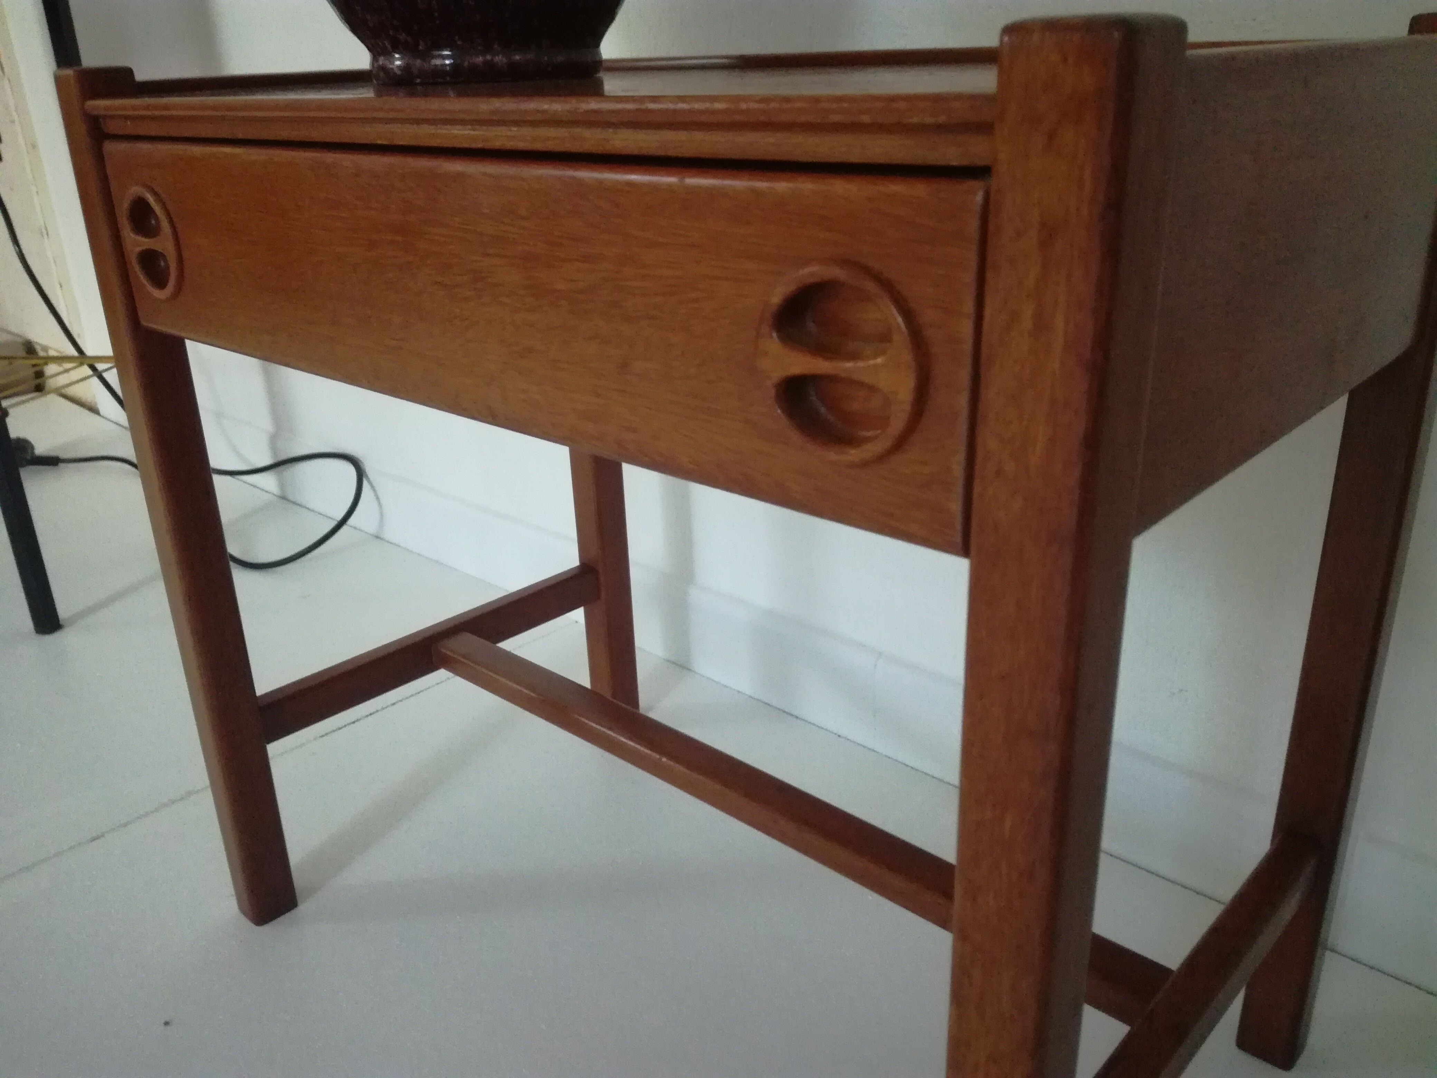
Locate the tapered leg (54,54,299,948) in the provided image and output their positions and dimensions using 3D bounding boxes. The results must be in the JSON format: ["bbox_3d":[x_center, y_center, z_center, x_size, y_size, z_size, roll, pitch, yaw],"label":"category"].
[{"bbox_3d":[-0.323,0.010,0.693,0.030,0.542,0.030,18,29,40],"label":"tapered leg"}]

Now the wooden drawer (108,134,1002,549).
[{"bbox_3d":[-0.029,-0.143,0.536,0.524,0.093,0.295,18,29,40],"label":"wooden drawer"}]

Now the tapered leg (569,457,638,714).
[{"bbox_3d":[-0.099,-0.086,0.915,0.030,0.542,0.030,18,29,40],"label":"tapered leg"}]

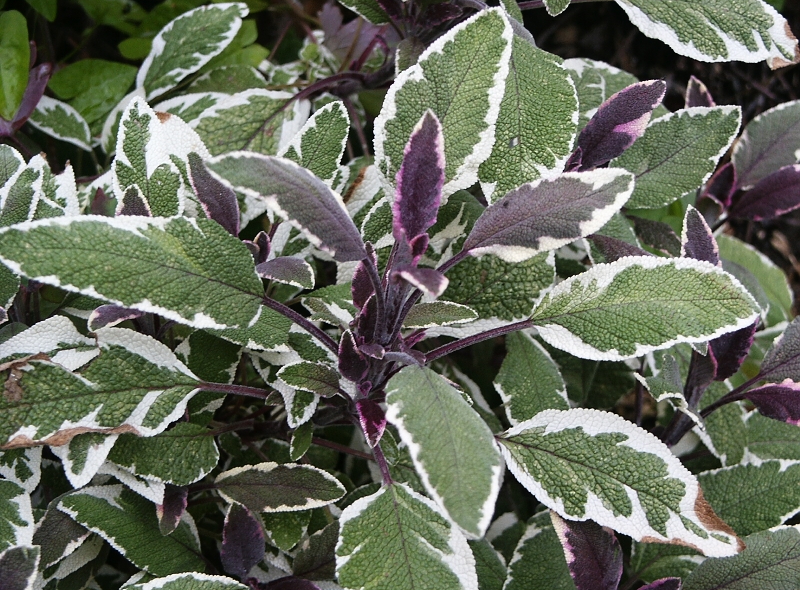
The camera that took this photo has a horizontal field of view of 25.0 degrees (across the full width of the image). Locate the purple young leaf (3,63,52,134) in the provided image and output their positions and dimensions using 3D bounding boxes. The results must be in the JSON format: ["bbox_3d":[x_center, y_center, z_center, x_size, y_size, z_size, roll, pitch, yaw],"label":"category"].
[{"bbox_3d":[-0.139,-0.073,0.670,0.010,0.032,0.006,44,20,25],"label":"purple young leaf"}]

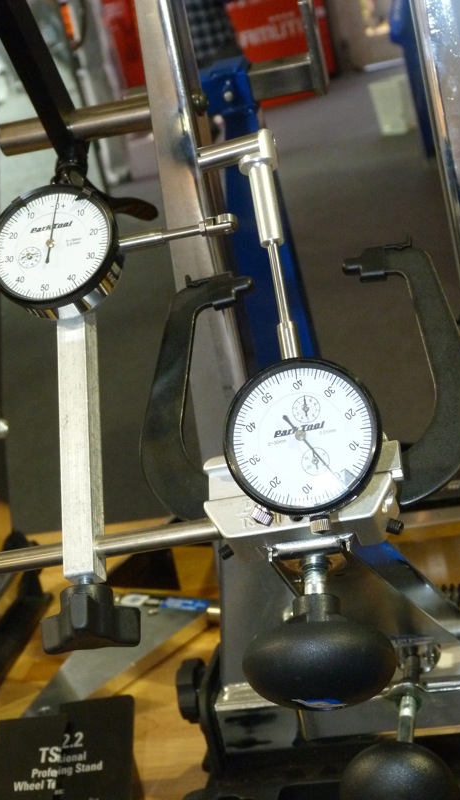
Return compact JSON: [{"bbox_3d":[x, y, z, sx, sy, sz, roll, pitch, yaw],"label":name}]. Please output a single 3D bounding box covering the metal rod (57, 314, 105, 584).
[{"bbox_3d":[-0.065,0.014,0.572,0.013,0.131,0.013,-11,-23,15],"label":"metal rod"}]

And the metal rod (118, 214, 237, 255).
[{"bbox_3d":[-0.023,-0.072,0.573,0.055,0.009,0.009,-8,-22,16],"label":"metal rod"}]

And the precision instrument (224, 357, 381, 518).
[{"bbox_3d":[0.029,0.016,0.504,0.059,0.059,0.026,-10,-14,11],"label":"precision instrument"}]

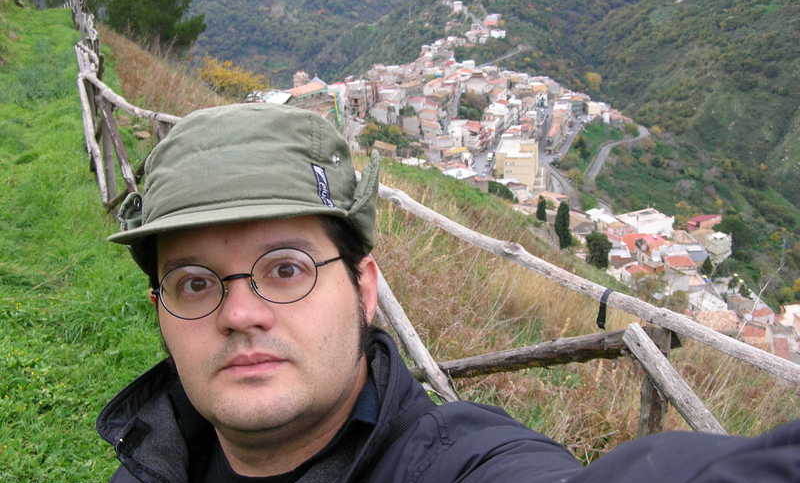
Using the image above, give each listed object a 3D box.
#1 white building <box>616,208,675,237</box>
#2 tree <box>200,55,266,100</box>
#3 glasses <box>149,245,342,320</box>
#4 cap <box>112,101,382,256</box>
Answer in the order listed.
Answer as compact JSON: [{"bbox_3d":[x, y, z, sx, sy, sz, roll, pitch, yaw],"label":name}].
[{"bbox_3d":[79.588,-4.222,271.300,16.300,7.800,10.600,-10,22,-25],"label":"white building"},{"bbox_3d":[-7.209,-6.797,36.000,2.900,2.700,2.800,-4,20,-11],"label":"tree"},{"bbox_3d":[-0.103,0.028,0.634,0.136,0.044,0.142,-9,2,6],"label":"glasses"},{"bbox_3d":[-0.121,-0.046,0.648,0.200,0.135,0.270,-7,3,8],"label":"cap"}]

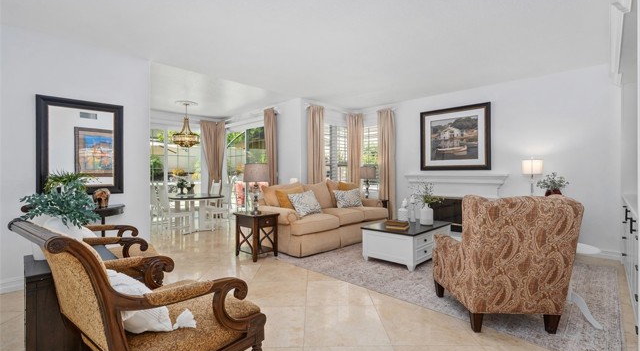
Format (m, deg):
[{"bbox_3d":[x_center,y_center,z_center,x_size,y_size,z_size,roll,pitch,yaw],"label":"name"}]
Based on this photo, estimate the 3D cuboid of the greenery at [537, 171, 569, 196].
[{"bbox_3d":[3.360,0.140,4.120,0.350,0.370,0.350,0,0,38],"label":"greenery"}]

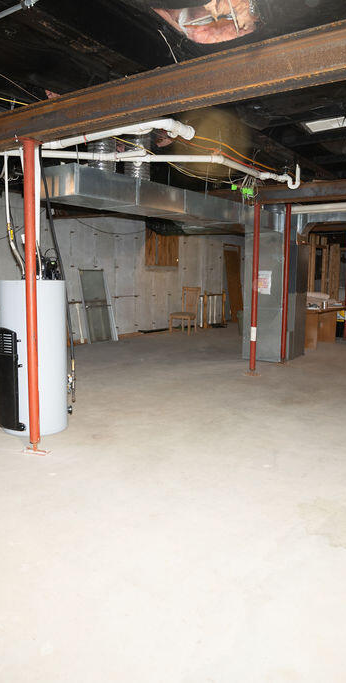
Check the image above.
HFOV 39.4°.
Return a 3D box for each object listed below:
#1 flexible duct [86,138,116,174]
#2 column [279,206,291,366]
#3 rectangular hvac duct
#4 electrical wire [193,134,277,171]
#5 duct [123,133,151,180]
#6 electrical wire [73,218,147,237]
[{"bbox_3d":[-0.682,-1.749,4.625,0.260,0.380,0.260,1,8,0],"label":"flexible duct"},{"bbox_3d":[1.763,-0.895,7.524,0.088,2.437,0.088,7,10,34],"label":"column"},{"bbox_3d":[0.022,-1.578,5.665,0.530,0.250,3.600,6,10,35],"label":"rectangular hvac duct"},{"bbox_3d":[0.630,-1.747,4.585,0.120,0.130,1.700,6,10,35],"label":"electrical wire"},{"bbox_3d":[-0.369,-1.895,4.980,0.270,0.520,0.270,1,8,0],"label":"duct"},{"bbox_3d":[-1.216,-2.341,9.867,0.040,0.240,2.200,6,10,35],"label":"electrical wire"}]

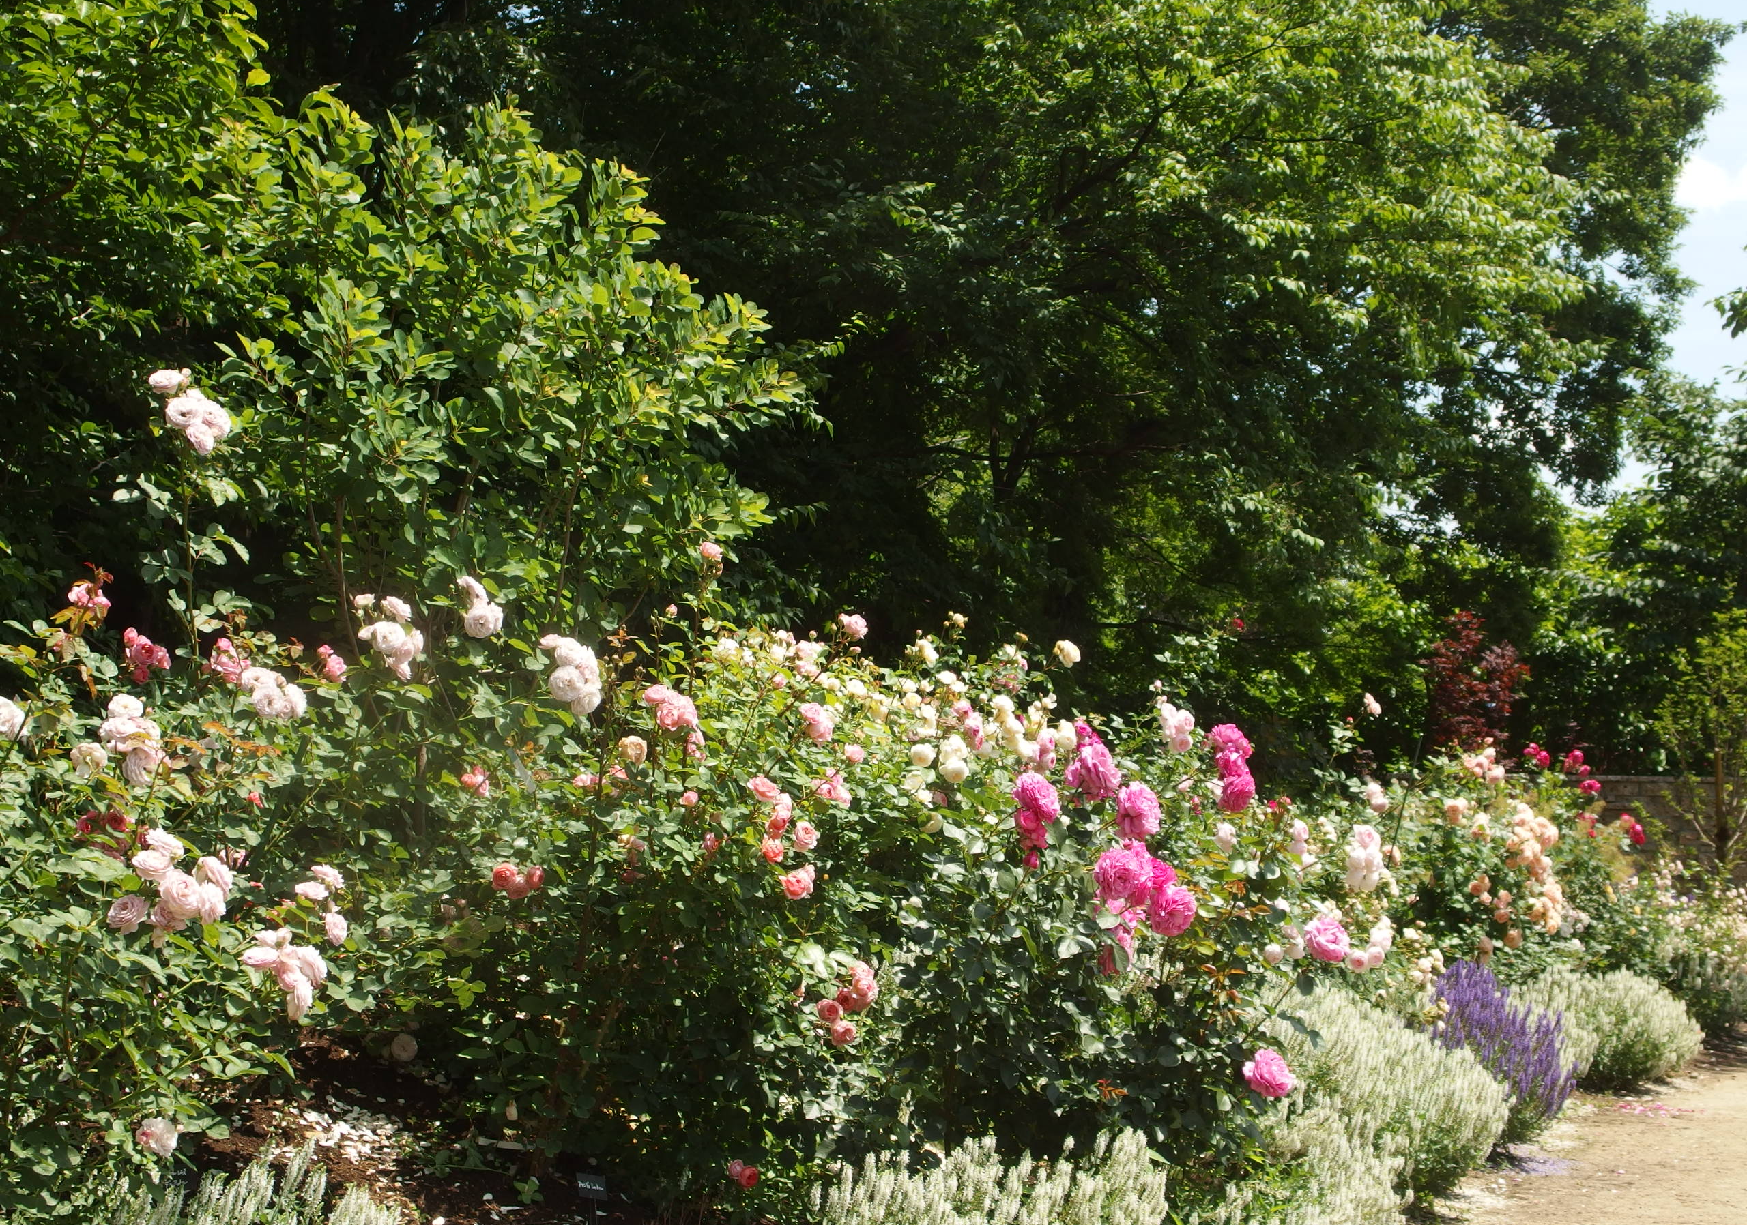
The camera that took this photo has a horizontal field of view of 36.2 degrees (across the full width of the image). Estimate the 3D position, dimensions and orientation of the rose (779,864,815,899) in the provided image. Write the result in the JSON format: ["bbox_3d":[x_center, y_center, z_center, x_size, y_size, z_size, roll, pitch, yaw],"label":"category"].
[{"bbox_3d":[-0.184,0.645,6.400,0.085,0.085,0.072,0,-1,13],"label":"rose"}]

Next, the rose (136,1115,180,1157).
[{"bbox_3d":[-1.582,1.155,5.900,0.096,0.090,0.082,0,-1,15],"label":"rose"}]

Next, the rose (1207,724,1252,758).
[{"bbox_3d":[0.866,0.312,6.500,0.109,0.083,0.093,0,-1,8],"label":"rose"}]

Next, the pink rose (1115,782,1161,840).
[{"bbox_3d":[0.568,0.427,5.750,0.100,0.123,0.095,0,-1,-9],"label":"pink rose"}]

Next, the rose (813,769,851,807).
[{"bbox_3d":[-0.106,0.446,6.800,0.097,0.097,0.083,0,-1,-11],"label":"rose"}]

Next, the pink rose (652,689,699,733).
[{"bbox_3d":[-0.473,0.237,6.400,0.114,0.104,0.093,0,-1,-4],"label":"pink rose"}]

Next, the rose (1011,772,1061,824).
[{"bbox_3d":[0.373,0.425,6.150,0.116,0.119,0.101,1,-2,-22],"label":"rose"}]

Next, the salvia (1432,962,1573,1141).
[{"bbox_3d":[2.004,1.397,8.500,0.480,0.540,0.520,0,-1,0],"label":"salvia"}]

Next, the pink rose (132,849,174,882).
[{"bbox_3d":[-1.576,0.554,5.850,0.092,0.078,0.079,0,-1,15],"label":"pink rose"}]

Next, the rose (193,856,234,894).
[{"bbox_3d":[-1.394,0.555,5.650,0.075,0.085,0.085,-1,-2,36],"label":"rose"}]

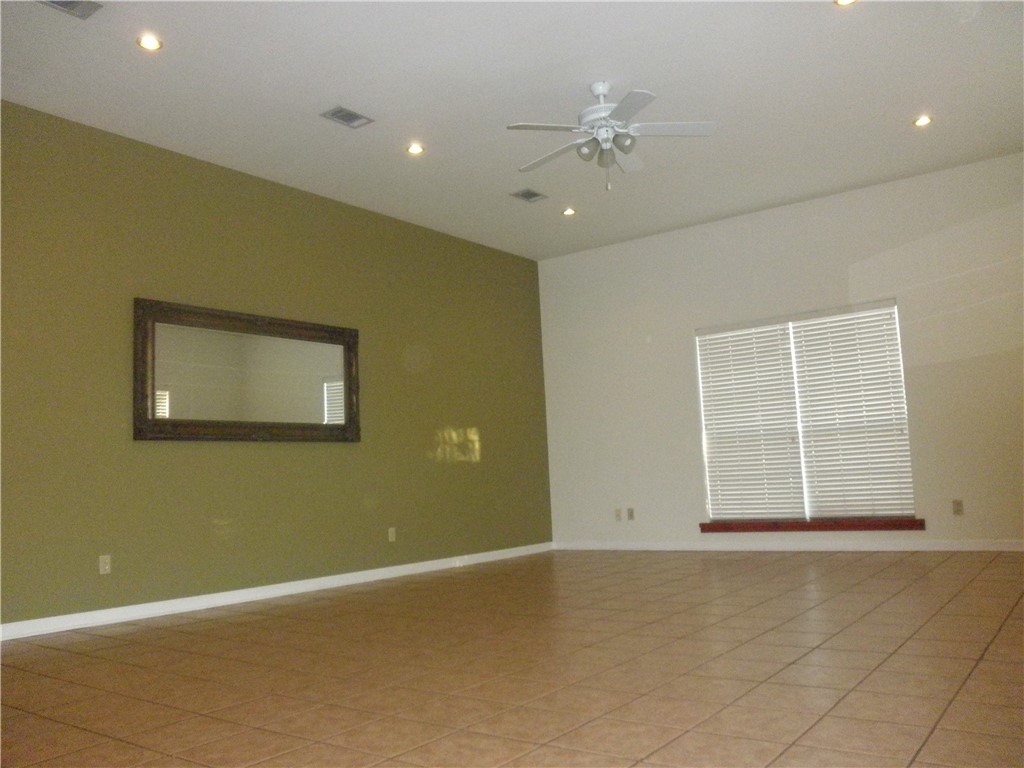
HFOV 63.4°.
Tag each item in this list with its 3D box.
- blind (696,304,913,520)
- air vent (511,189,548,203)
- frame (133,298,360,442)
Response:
[{"bbox_3d":[2.603,0.309,7.522,1.794,1.804,0.060,-7,-8,34],"label":"blind"},{"bbox_3d":[0.152,-1.596,7.043,0.185,0.020,0.285,-7,-8,34],"label":"air vent"},{"bbox_3d":[-1.867,-0.042,6.142,0.050,0.940,1.925,-8,-9,37],"label":"frame"}]

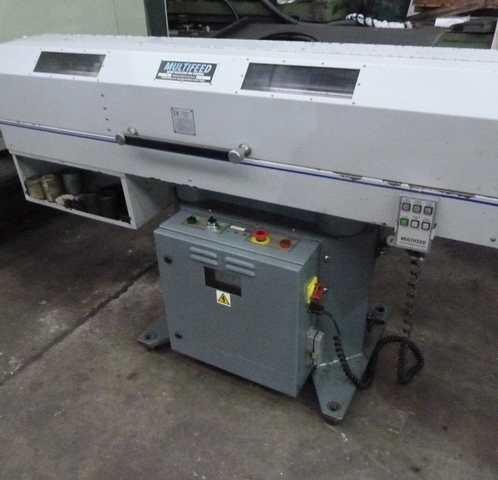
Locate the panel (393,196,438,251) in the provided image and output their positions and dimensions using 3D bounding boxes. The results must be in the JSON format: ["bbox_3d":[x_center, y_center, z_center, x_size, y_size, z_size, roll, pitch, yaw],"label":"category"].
[{"bbox_3d":[0.417,-0.048,1.147,0.082,0.140,0.045,13,34,24],"label":"panel"}]

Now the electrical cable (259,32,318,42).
[{"bbox_3d":[0.239,-1.218,2.800,0.400,0.060,0.380,14,34,25],"label":"electrical cable"}]

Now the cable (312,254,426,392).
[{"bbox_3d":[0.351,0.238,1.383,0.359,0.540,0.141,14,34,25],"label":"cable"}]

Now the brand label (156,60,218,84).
[{"bbox_3d":[-0.183,-0.485,1.337,0.194,0.063,0.004,13,-8,24],"label":"brand label"}]

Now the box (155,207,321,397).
[{"bbox_3d":[-0.038,0.210,1.562,0.505,0.516,0.153,14,34,25],"label":"box"}]

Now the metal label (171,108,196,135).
[{"bbox_3d":[-0.195,-0.351,1.374,0.077,0.073,0.004,13,34,24],"label":"metal label"}]

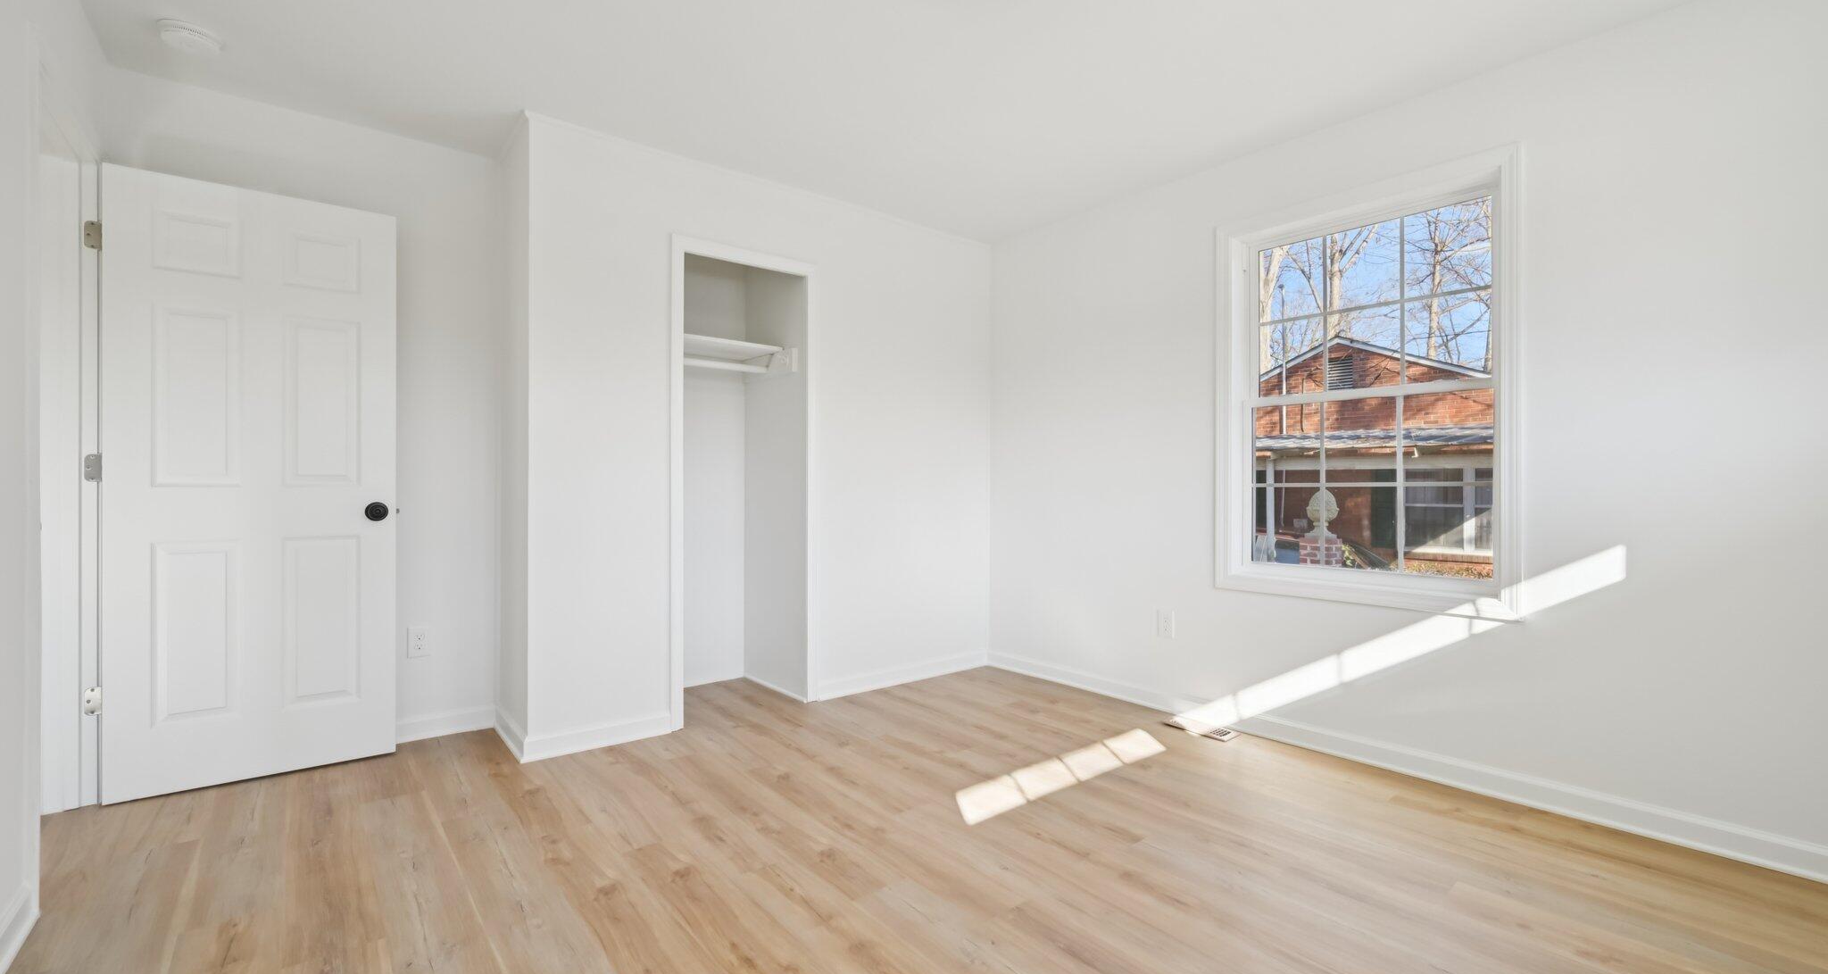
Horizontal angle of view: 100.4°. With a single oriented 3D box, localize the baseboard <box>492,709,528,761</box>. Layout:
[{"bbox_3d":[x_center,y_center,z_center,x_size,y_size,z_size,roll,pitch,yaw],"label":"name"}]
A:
[{"bbox_3d":[-1.605,0.976,3.030,0.028,0.085,0.533,0,1,-39],"label":"baseboard"}]

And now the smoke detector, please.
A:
[{"bbox_3d":[-2.216,-1.378,2.336,0.150,0.040,0.150,0,1,-39],"label":"smoke detector"}]

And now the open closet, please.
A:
[{"bbox_3d":[-0.927,-0.005,3.646,0.635,2.040,0.603,0,1,-39],"label":"open closet"}]

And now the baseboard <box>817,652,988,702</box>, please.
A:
[{"bbox_3d":[0.000,0.971,4.018,1.160,0.085,0.028,0,1,-39],"label":"baseboard"}]

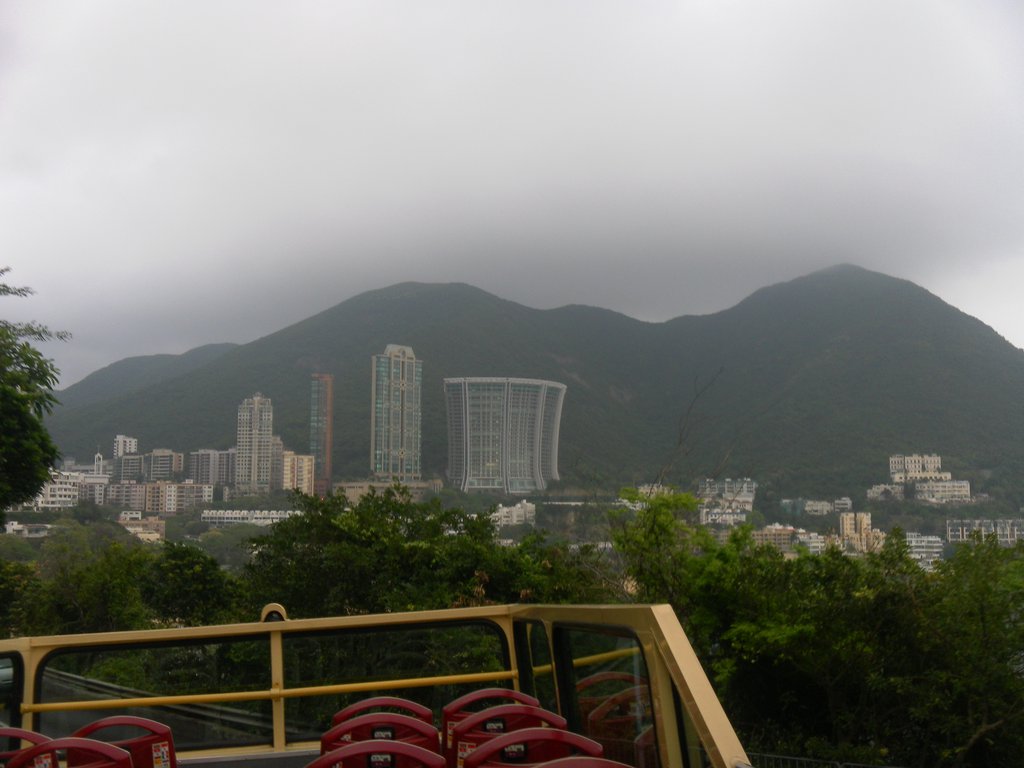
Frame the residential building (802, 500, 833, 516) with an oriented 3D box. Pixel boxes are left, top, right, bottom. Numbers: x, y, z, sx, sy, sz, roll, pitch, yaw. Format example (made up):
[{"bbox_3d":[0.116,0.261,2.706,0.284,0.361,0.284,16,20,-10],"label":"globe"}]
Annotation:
[{"bbox_3d":[232.570,94.200,785.000,19.400,11.600,14.000,0,-5,7],"label":"residential building"}]

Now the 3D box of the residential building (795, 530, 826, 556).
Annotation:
[{"bbox_3d":[205.466,109.689,712.918,20.681,16.192,15.000,-1,-5,16],"label":"residential building"}]

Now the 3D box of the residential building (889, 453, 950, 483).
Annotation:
[{"bbox_3d":[311.680,64.660,790.000,40.400,21.400,26.000,-1,-5,11],"label":"residential building"}]

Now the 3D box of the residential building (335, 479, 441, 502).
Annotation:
[{"bbox_3d":[-97.600,85.210,815.000,80.300,19.600,38.000,1,-5,-3],"label":"residential building"}]

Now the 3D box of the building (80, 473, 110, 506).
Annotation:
[{"bbox_3d":[-281.710,70.831,696.884,16.641,22.303,16.000,3,-5,-27],"label":"building"}]

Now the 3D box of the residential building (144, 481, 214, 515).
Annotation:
[{"bbox_3d":[-251.900,86.430,785.000,47.600,25.500,19.000,1,-5,-7],"label":"residential building"}]

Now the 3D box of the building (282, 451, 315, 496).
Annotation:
[{"bbox_3d":[-166.440,72.170,810.000,22.600,38.300,19.000,1,-5,-5],"label":"building"}]

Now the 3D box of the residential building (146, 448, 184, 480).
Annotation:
[{"bbox_3d":[-298.060,69.630,890.000,29.300,26.300,20.000,1,-5,-7],"label":"residential building"}]

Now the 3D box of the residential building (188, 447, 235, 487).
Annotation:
[{"bbox_3d":[-258.023,73.474,895.000,40.000,36.000,20.000,2,-7,-18],"label":"residential building"}]

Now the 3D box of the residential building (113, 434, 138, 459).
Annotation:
[{"bbox_3d":[-353.930,59.870,950.000,18.300,25.000,17.000,1,-5,-8],"label":"residential building"}]

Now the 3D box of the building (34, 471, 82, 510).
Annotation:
[{"bbox_3d":[-247.467,58.115,565.000,24.000,21.500,15.000,2,-7,-18],"label":"building"}]

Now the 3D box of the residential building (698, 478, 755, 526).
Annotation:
[{"bbox_3d":[165.733,90.786,800.000,43.000,37.000,24.000,0,-6,6],"label":"residential building"}]

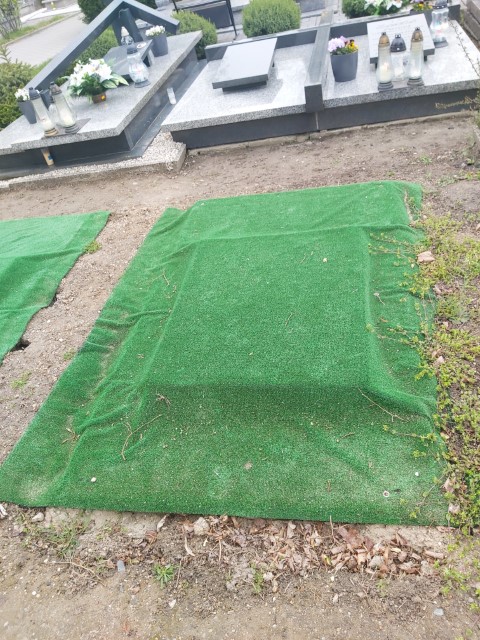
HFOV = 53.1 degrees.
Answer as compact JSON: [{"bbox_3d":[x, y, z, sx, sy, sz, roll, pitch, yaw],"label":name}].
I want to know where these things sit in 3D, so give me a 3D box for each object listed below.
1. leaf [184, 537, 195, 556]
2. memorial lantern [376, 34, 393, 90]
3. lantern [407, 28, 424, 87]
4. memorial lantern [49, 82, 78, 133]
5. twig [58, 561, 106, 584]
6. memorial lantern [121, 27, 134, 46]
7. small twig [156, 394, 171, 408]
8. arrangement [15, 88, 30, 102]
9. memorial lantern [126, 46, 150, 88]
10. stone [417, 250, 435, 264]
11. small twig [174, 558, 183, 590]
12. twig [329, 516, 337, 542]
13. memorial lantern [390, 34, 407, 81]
[{"bbox_3d":[-0.156,0.681,1.443,0.018,0.012,0.075,-27,43,-15],"label":"leaf"},{"bbox_3d":[1.001,-1.777,3.309,0.117,0.351,0.117,-1,43,15],"label":"memorial lantern"},{"bbox_3d":[1.175,-1.747,3.185,0.115,0.335,0.115,-1,43,16],"label":"lantern"},{"bbox_3d":[-1.317,-1.569,3.558,0.126,0.351,0.126,-1,43,15],"label":"memorial lantern"},{"bbox_3d":[-0.483,0.755,1.453,0.196,0.015,0.022,8,46,24],"label":"twig"},{"bbox_3d":[-1.055,-2.634,4.596,0.125,0.290,0.125,-1,43,16],"label":"memorial lantern"},{"bbox_3d":[-0.288,0.297,1.790,0.035,0.025,0.085,-36,45,-23],"label":"small twig"},{"bbox_3d":[-1.762,-1.831,3.921,0.160,0.120,0.160,-1,43,15],"label":"arrangement"},{"bbox_3d":[-0.858,-2.119,3.995,0.155,0.300,0.155,-1,43,16],"label":"memorial lantern"},{"bbox_3d":[0.787,-0.265,2.040,0.070,0.028,0.055,-2,42,15],"label":"stone"},{"bbox_3d":[-0.177,0.723,1.370,0.010,0.010,0.082,-4,42,12],"label":"small twig"},{"bbox_3d":[0.266,0.596,1.375,0.012,0.012,0.073,-9,41,7],"label":"twig"},{"bbox_3d":[1.128,-1.854,3.402,0.113,0.294,0.113,-1,43,15],"label":"memorial lantern"}]

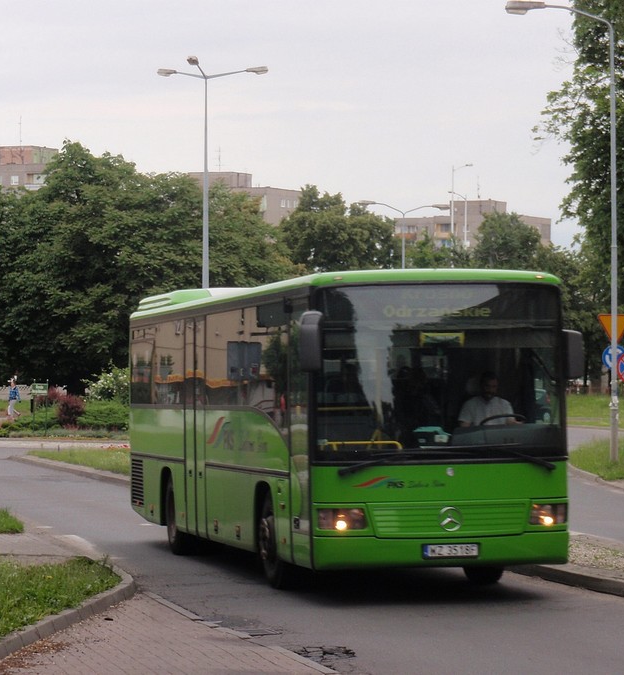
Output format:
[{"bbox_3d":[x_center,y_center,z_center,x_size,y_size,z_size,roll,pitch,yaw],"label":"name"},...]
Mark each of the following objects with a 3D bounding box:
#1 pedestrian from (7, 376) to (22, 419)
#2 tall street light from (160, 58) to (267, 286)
[{"bbox_3d":[-11.900,2.400,104.000,0.550,1.630,0.500,1,-1,-30],"label":"pedestrian"},{"bbox_3d":[-3.250,-2.550,76.500,3.400,11.100,3.100,0,-1,13],"label":"tall street light"}]

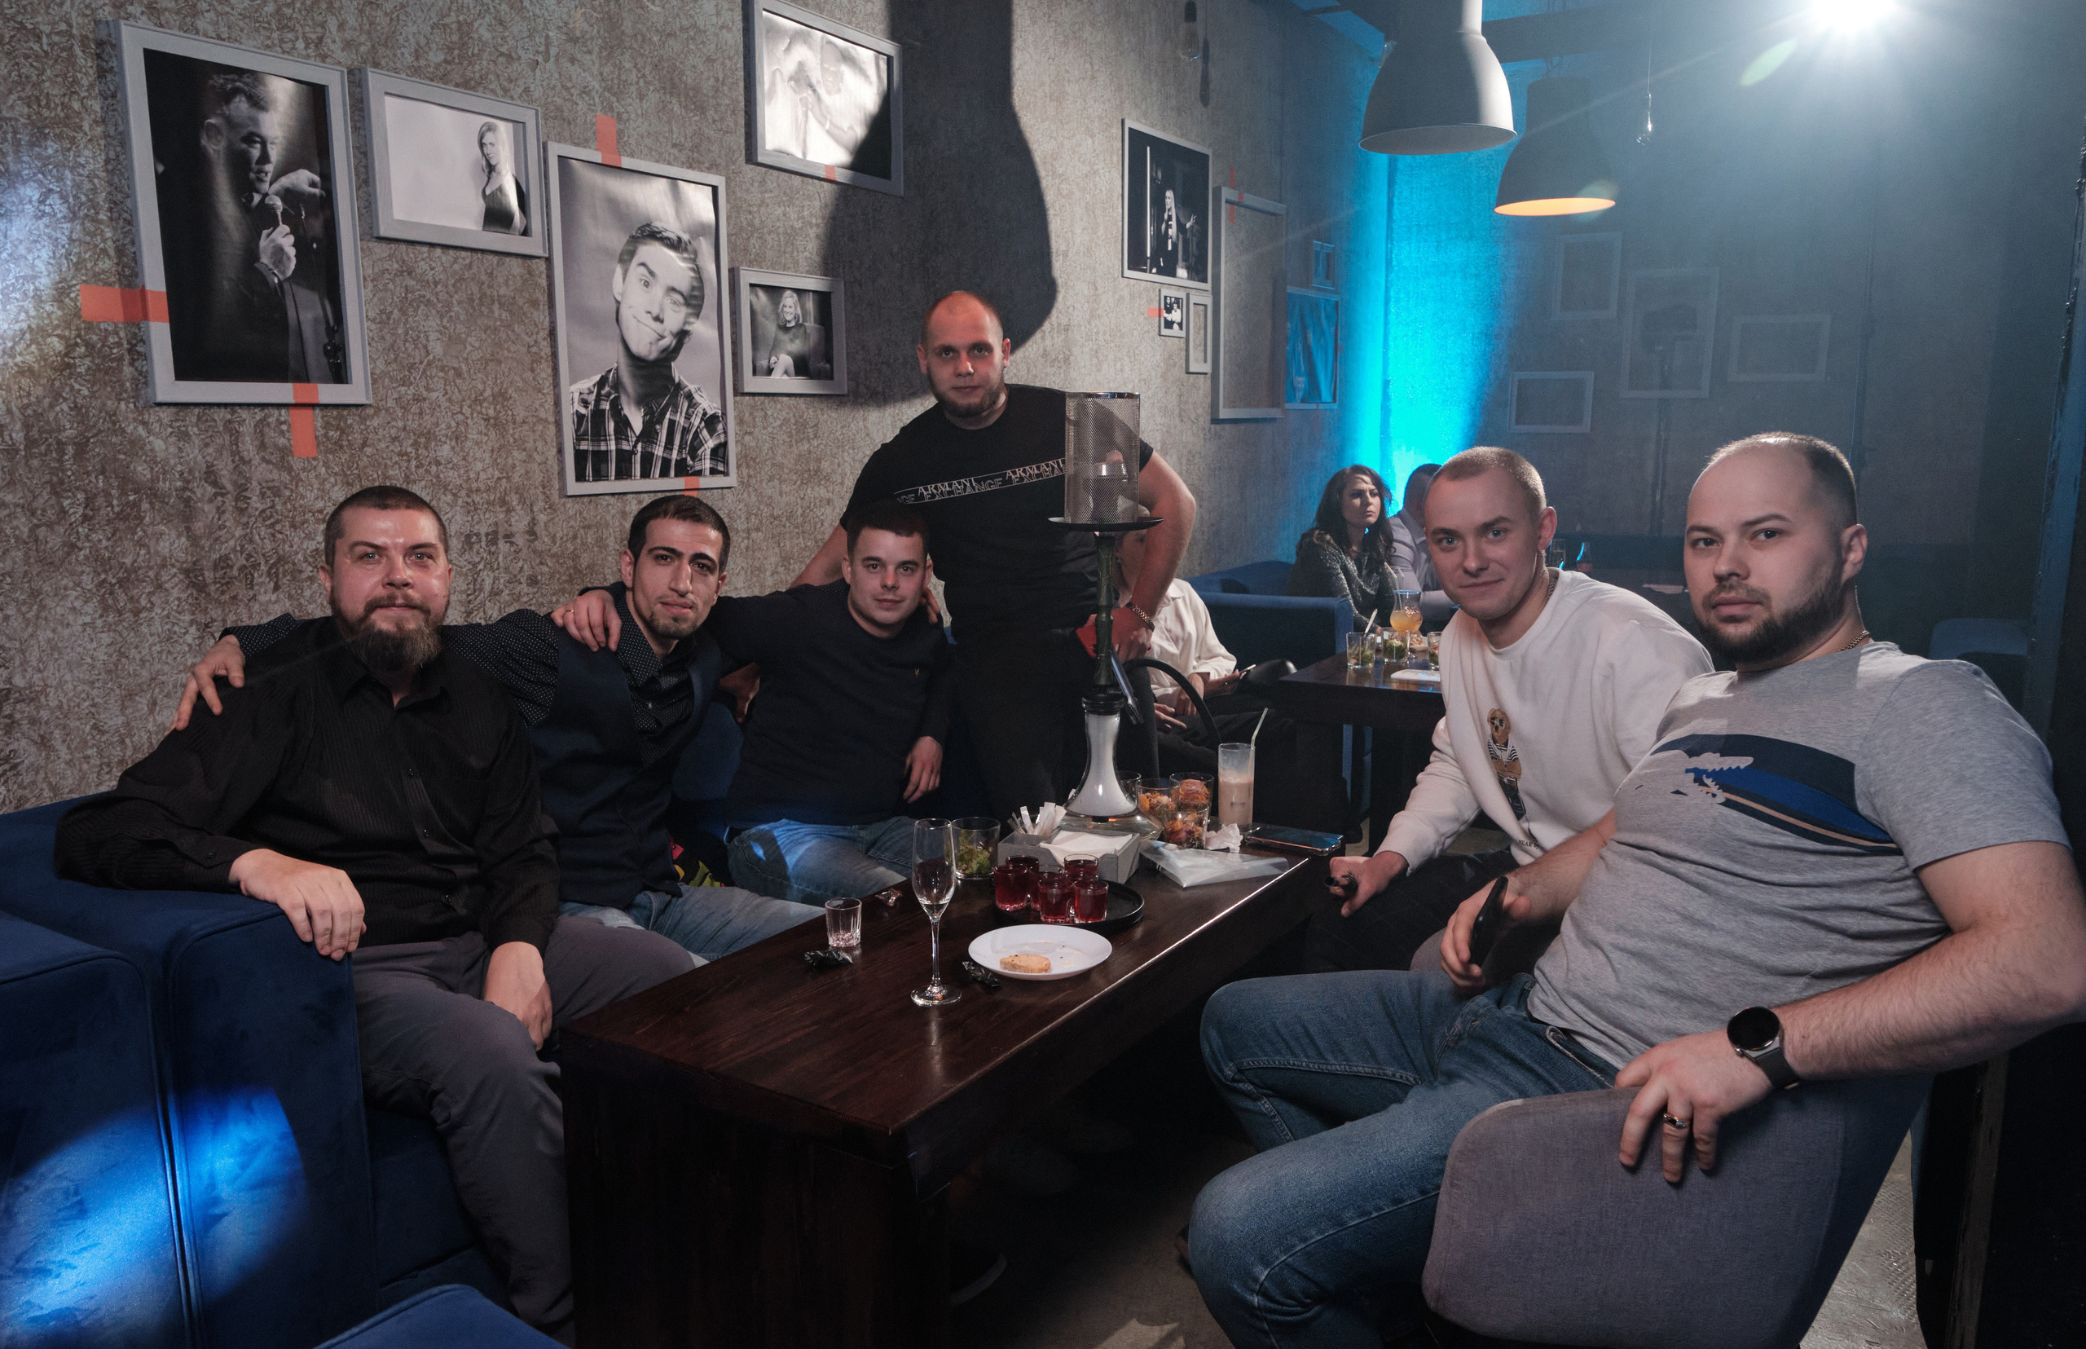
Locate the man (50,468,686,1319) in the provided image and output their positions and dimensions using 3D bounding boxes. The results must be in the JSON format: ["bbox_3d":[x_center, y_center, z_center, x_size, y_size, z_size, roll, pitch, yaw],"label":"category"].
[{"bbox_3d":[-0.900,0.385,1.957,0.840,1.260,0.850,-6,12,-31],"label":"man"}]

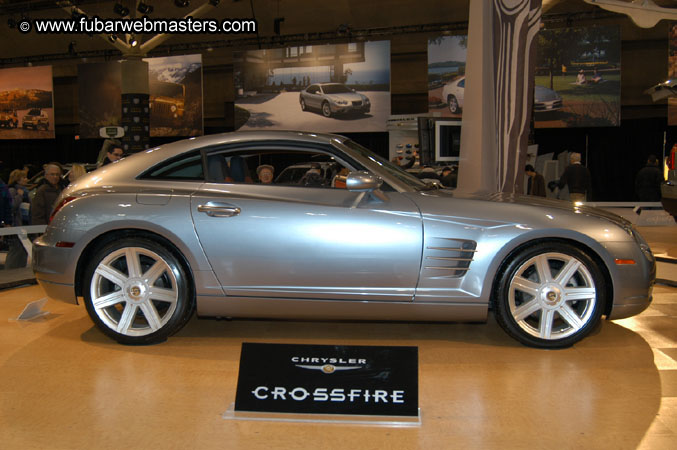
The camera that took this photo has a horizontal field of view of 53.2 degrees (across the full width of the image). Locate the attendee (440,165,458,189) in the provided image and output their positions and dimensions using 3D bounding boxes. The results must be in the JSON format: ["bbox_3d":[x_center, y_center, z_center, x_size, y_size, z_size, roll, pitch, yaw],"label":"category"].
[{"bbox_3d":[2.430,-0.430,14.500,0.420,1.620,0.500,-2,3,-37],"label":"attendee"}]

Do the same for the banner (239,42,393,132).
[{"bbox_3d":[-1.042,-4.751,23.880,6.000,3.050,0.050,1,3,22],"label":"banner"}]

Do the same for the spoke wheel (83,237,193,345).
[{"bbox_3d":[-1.186,0.386,4.088,0.660,0.660,0.250,0,3,4],"label":"spoke wheel"}]

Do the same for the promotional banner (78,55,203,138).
[{"bbox_3d":[-7.867,-4.977,26.610,6.000,3.050,0.050,1,3,22],"label":"promotional banner"}]

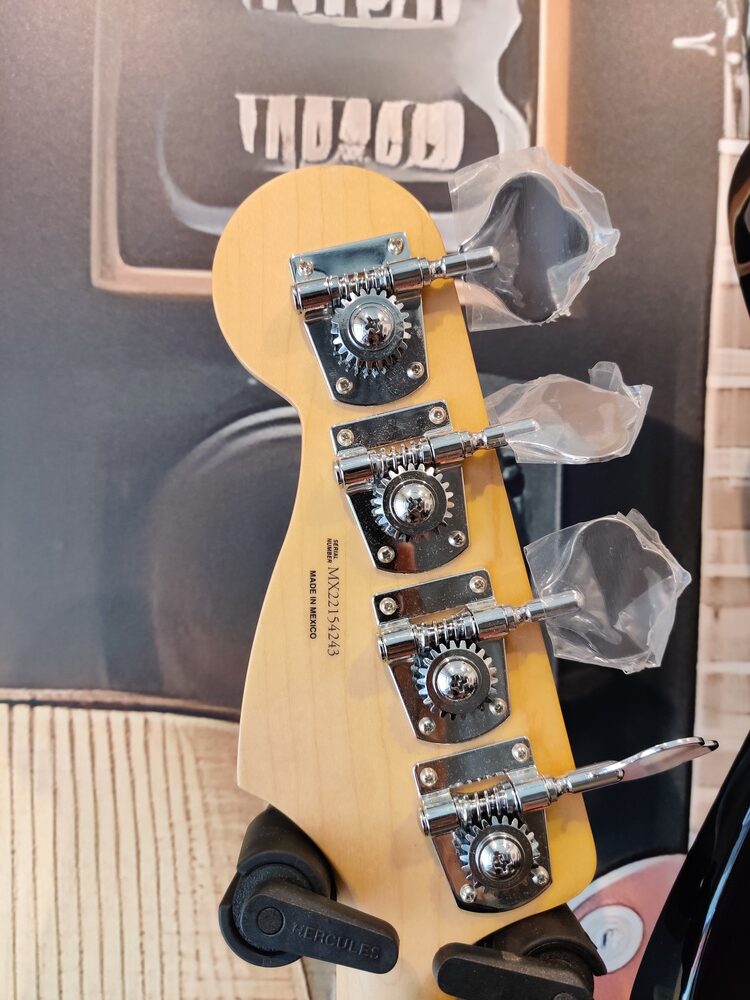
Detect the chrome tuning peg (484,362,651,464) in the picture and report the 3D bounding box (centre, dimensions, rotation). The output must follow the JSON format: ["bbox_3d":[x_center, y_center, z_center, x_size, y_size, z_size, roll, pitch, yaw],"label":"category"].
[{"bbox_3d":[0.050,-0.021,0.203,0.041,0.013,0.039,-14,40,-3],"label":"chrome tuning peg"}]

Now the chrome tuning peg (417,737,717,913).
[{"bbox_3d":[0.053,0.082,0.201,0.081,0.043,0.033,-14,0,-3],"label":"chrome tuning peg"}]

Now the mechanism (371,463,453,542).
[{"bbox_3d":[0.010,0.001,0.201,0.021,0.021,0.011,-14,0,-3],"label":"mechanism"}]

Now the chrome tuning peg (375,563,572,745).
[{"bbox_3d":[0.029,0.040,0.202,0.054,0.042,0.012,-14,0,-3],"label":"chrome tuning peg"}]

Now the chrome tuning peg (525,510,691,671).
[{"bbox_3d":[0.062,0.025,0.203,0.041,0.040,0.011,-14,-8,-3],"label":"chrome tuning peg"}]

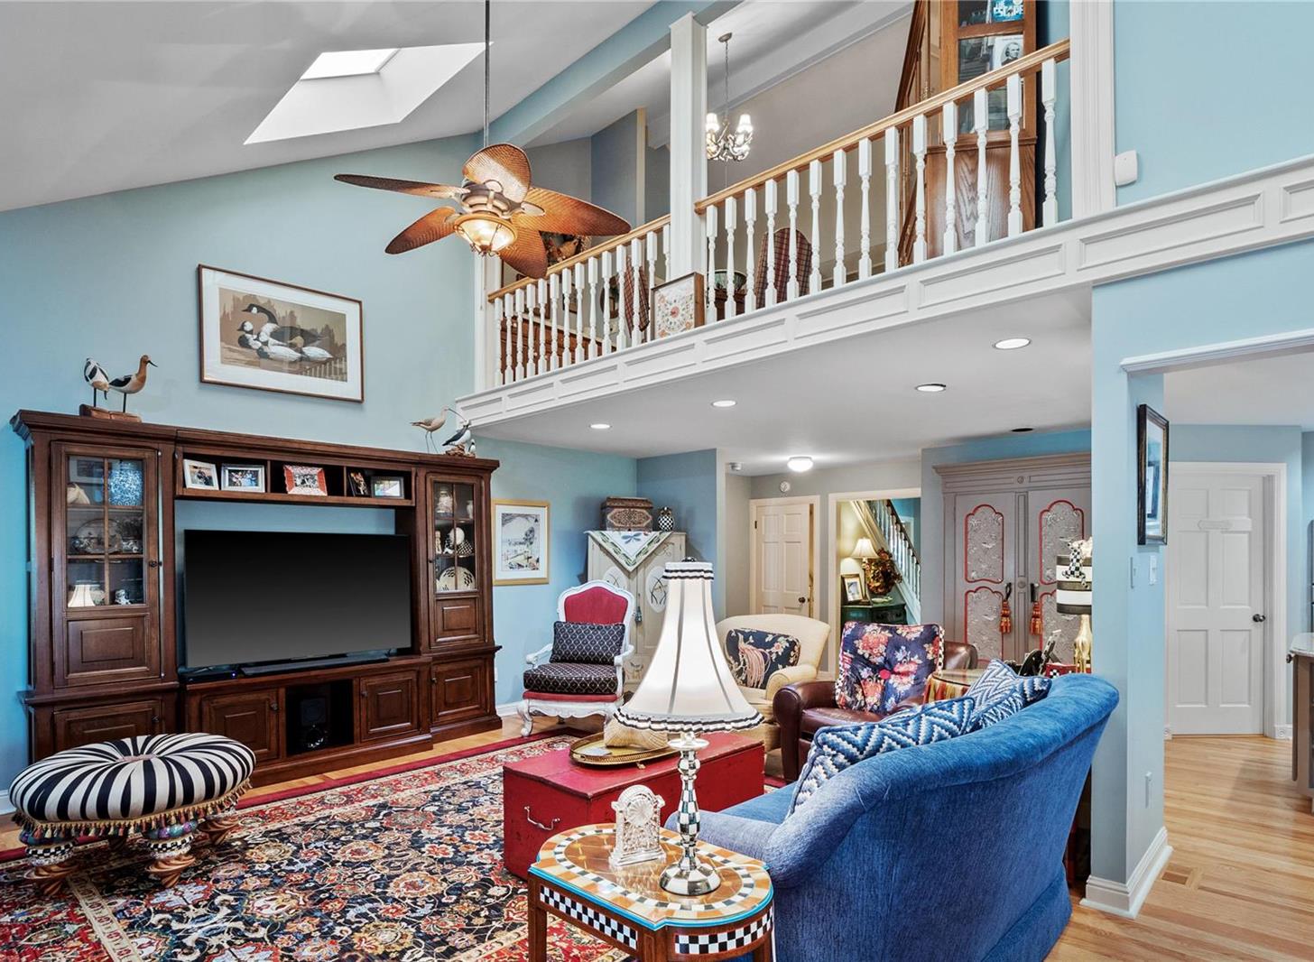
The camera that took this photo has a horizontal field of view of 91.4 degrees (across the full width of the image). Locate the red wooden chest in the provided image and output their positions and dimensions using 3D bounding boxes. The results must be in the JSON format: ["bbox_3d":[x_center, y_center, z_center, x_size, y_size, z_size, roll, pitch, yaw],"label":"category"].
[{"bbox_3d":[-0.077,1.600,3.230,1.160,0.465,0.590,2,-3,-44],"label":"red wooden chest"}]

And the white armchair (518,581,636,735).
[{"bbox_3d":[-0.590,1.440,5.280,0.730,1.160,0.780,-1,-3,12],"label":"white armchair"}]

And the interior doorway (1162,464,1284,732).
[{"bbox_3d":[4.391,0.932,4.980,0.970,2.130,0.140,0,-2,0],"label":"interior doorway"}]

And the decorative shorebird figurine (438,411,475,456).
[{"bbox_3d":[-1.569,-0.368,5.040,0.280,0.350,0.130,1,-2,-21],"label":"decorative shorebird figurine"}]

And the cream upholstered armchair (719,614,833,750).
[{"bbox_3d":[0.860,1.570,5.180,0.860,0.900,0.870,-2,-4,32],"label":"cream upholstered armchair"}]

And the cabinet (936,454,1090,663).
[{"bbox_3d":[3.100,0.940,5.330,1.380,2.150,0.600,-3,-5,45],"label":"cabinet"}]

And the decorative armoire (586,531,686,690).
[{"bbox_3d":[-0.185,1.310,6.150,0.910,1.630,0.470,0,-3,2],"label":"decorative armoire"}]

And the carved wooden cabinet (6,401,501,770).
[{"bbox_3d":[-2.340,0.820,4.270,2.680,2.120,0.520,3,-5,-44],"label":"carved wooden cabinet"}]

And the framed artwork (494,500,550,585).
[{"bbox_3d":[-1.205,0.560,5.720,0.600,0.745,0.030,3,-5,-44],"label":"framed artwork"}]

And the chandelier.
[{"bbox_3d":[0.588,-3.197,5.350,0.450,1.080,0.450,0,-2,0],"label":"chandelier"}]

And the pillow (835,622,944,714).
[{"bbox_3d":[1.445,1.167,4.000,0.600,0.570,0.190,-1,-20,27],"label":"pillow"}]

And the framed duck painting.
[{"bbox_3d":[-2.594,-0.997,4.500,1.000,0.757,0.030,2,-3,-42],"label":"framed duck painting"}]

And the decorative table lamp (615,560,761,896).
[{"bbox_3d":[0.078,0.592,1.580,0.360,0.785,0.360,0,-2,0],"label":"decorative table lamp"}]

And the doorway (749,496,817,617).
[{"bbox_3d":[1.510,1.250,7.600,0.980,2.120,0.130,-3,-5,44],"label":"doorway"}]

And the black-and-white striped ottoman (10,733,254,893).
[{"bbox_3d":[-2.340,1.490,2.920,0.860,0.530,0.860,0,-3,-6],"label":"black-and-white striped ottoman"}]

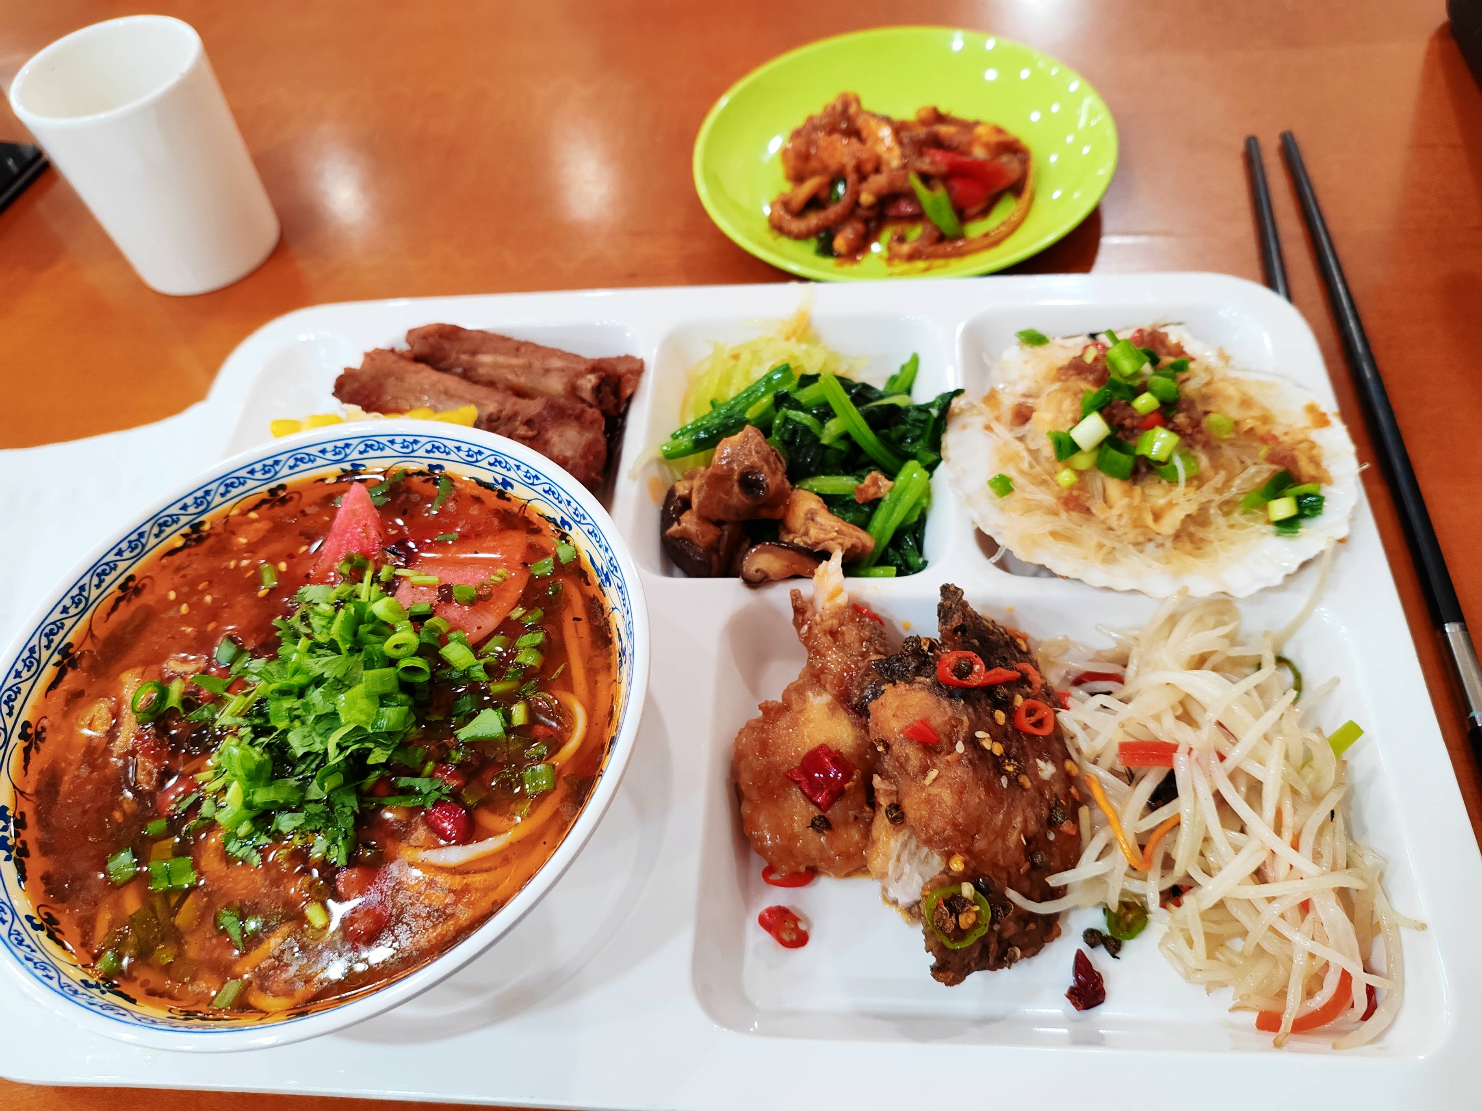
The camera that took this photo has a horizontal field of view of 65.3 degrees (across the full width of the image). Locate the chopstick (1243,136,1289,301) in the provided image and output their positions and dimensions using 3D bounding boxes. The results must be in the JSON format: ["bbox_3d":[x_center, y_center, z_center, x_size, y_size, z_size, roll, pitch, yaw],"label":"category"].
[{"bbox_3d":[0.175,-0.055,0.365,0.007,0.007,0.255,3,55,9],"label":"chopstick"}]

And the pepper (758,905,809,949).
[{"bbox_3d":[0.010,0.088,0.275,0.013,0.007,0.009,28,62,24],"label":"pepper"}]

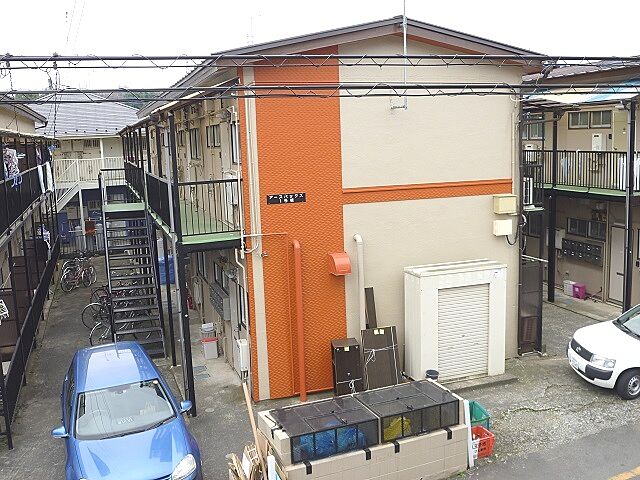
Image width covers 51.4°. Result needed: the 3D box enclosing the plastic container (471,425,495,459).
[{"bbox_3d":[2.440,3.205,10.498,0.480,0.320,0.380,-6,9,-22],"label":"plastic container"}]

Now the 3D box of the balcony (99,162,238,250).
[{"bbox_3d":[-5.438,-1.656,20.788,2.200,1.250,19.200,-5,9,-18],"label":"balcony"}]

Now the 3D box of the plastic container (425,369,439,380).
[{"bbox_3d":[2.030,2.554,12.063,0.240,0.270,0.240,-5,9,-18],"label":"plastic container"}]

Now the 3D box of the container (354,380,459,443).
[{"bbox_3d":[1.349,2.633,10.257,1.320,0.450,0.940,-6,9,-22],"label":"container"}]

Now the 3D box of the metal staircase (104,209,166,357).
[{"bbox_3d":[-4.416,0.935,15.733,1.030,3.000,3.300,-5,9,-18],"label":"metal staircase"}]

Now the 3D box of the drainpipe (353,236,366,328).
[{"bbox_3d":[0.756,1.320,12.288,0.105,2.920,0.200,-5,9,-18],"label":"drainpipe"}]

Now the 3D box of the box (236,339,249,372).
[{"bbox_3d":[-1.429,2.149,12.368,0.140,0.530,0.320,-5,9,-18],"label":"box"}]

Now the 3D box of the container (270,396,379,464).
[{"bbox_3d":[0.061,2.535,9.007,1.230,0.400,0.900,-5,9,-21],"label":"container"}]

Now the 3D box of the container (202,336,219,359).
[{"bbox_3d":[-2.544,2.512,15.413,0.370,0.440,0.320,-5,9,-18],"label":"container"}]

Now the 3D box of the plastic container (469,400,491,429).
[{"bbox_3d":[2.336,2.854,10.462,0.450,0.330,0.620,-4,9,-13],"label":"plastic container"}]

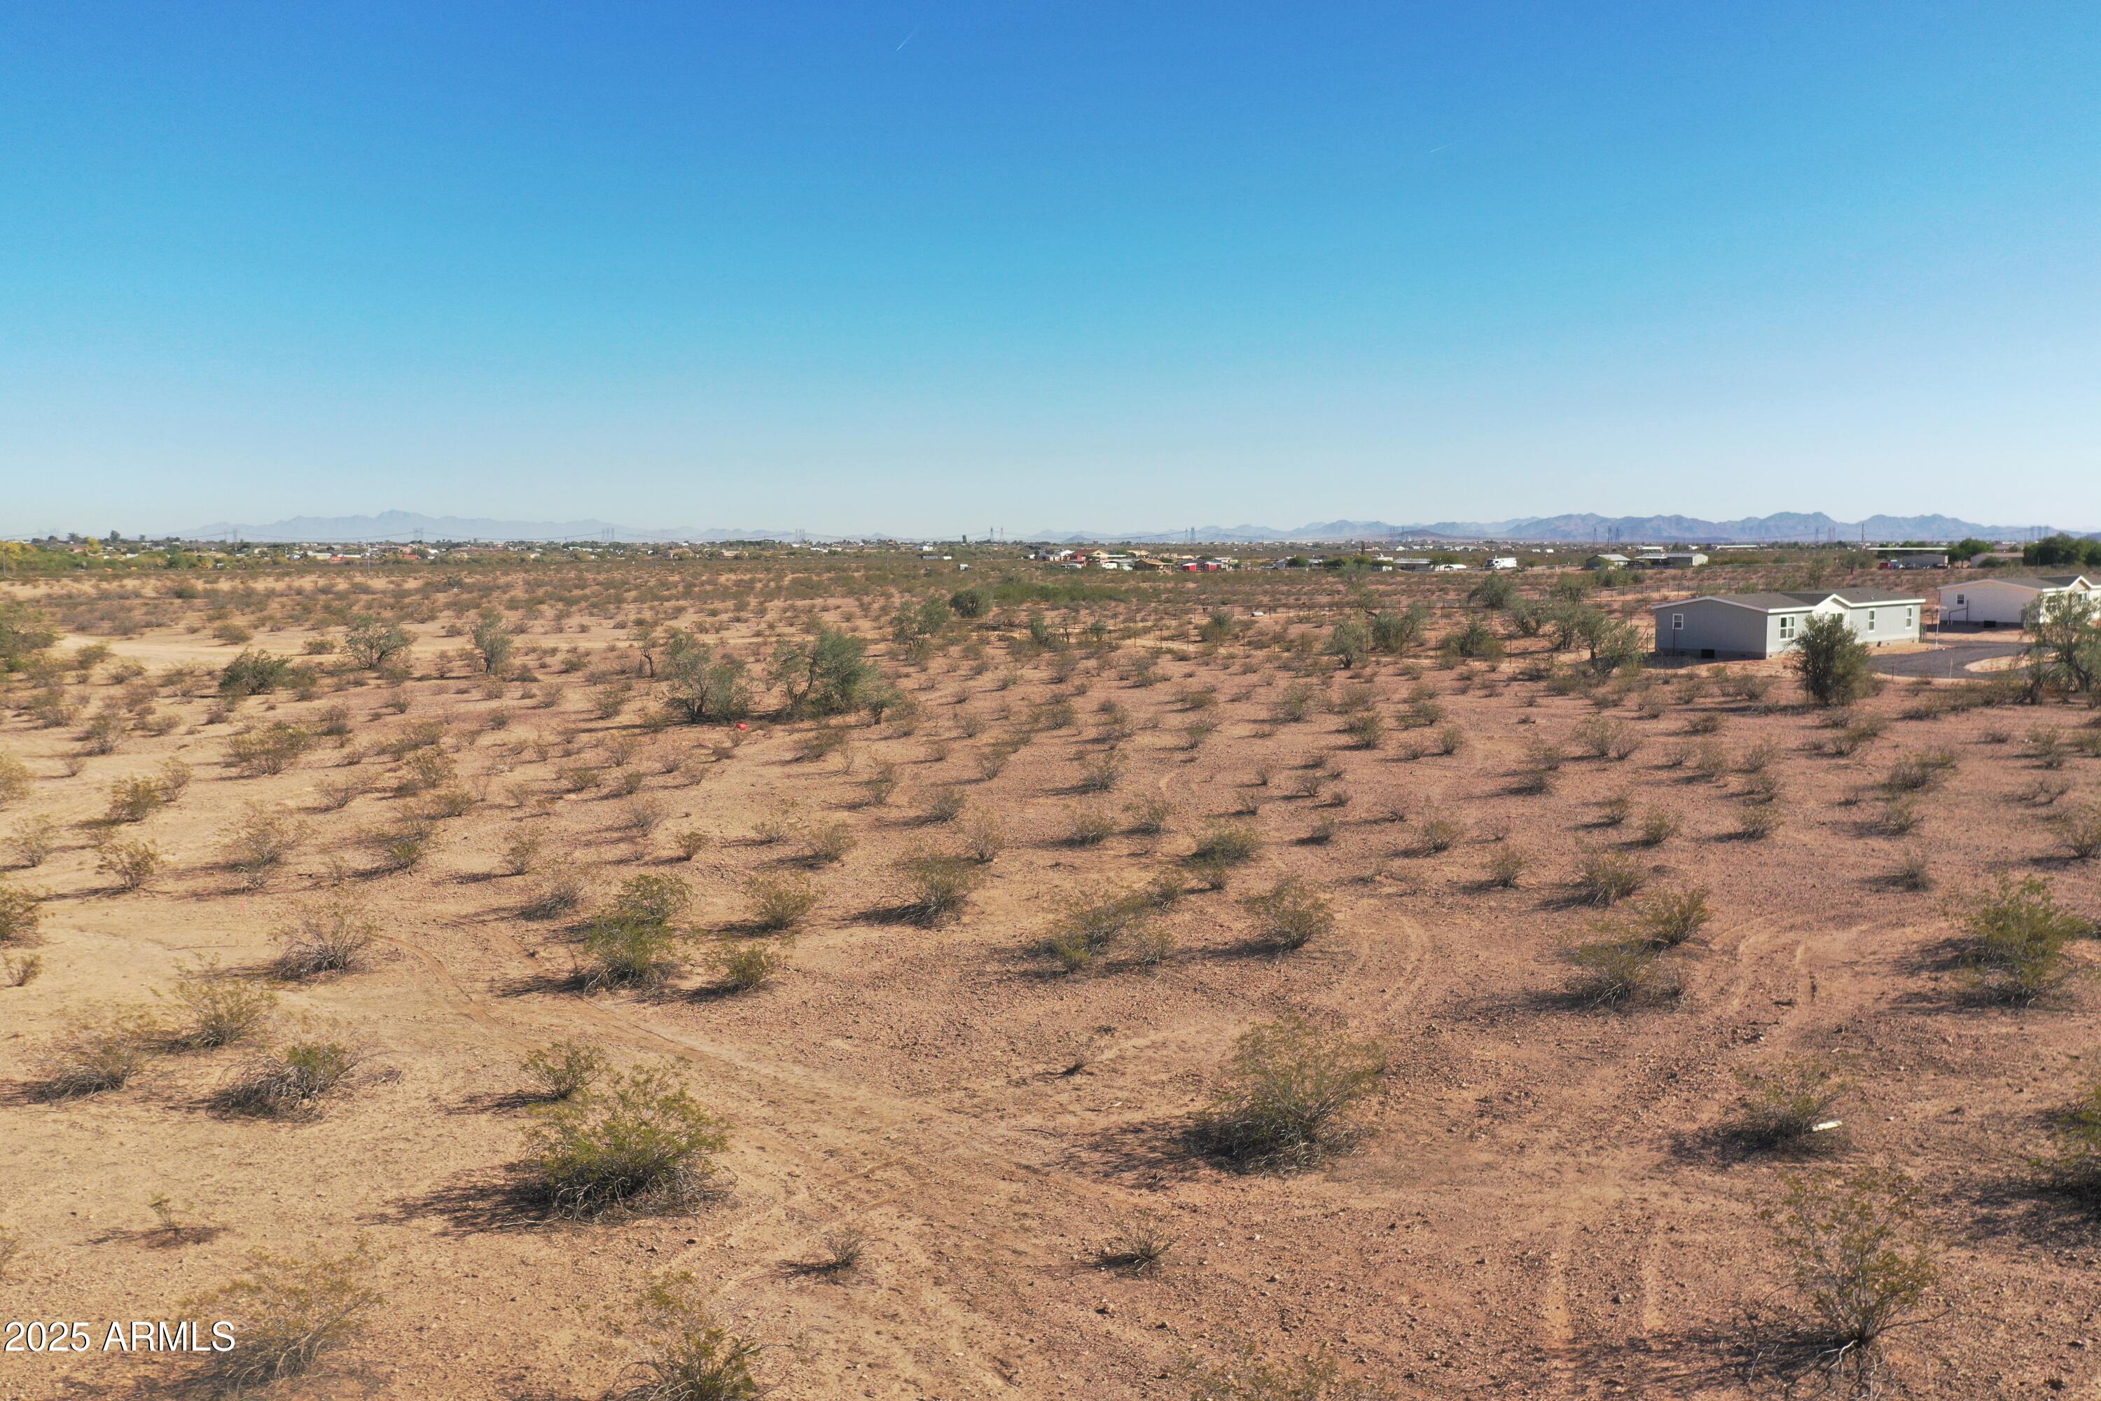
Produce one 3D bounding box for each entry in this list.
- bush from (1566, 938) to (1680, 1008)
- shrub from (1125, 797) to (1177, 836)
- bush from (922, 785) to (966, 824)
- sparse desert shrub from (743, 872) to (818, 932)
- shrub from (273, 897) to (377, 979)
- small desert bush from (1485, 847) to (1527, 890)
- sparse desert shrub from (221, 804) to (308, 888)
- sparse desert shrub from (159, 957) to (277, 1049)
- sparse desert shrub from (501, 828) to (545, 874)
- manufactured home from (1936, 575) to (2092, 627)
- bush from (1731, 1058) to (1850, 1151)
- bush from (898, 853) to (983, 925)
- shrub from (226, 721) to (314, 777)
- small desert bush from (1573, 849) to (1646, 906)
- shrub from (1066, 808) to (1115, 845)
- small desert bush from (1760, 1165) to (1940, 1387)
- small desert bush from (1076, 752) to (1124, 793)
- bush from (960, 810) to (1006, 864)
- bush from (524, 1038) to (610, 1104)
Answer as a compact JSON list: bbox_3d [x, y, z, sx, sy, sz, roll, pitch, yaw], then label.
[{"bbox_3d":[9.665,4.601,27.645,1.798,1.024,1.654,0,6,0],"label":"bush"},{"bbox_3d":[2.716,3.124,44.272,1.311,1.017,1.180,0,6,4],"label":"shrub"},{"bbox_3d":[-3.025,2.942,46.275,1.194,0.983,1.074,0,6,-4],"label":"bush"},{"bbox_3d":[-5.430,4.037,32.986,1.474,1.099,1.356,0,6,0],"label":"sparse desert shrub"},{"bbox_3d":[-13.105,4.301,29.486,1.839,1.289,1.471,0,6,0],"label":"shrub"},{"bbox_3d":[10.319,3.779,36.976,0.937,0.866,0.843,0,6,0],"label":"small desert bush"},{"bbox_3d":[-18.777,3.337,38.943,1.974,1.648,1.776,-3,6,-26],"label":"sparse desert shrub"},{"bbox_3d":[-12.743,4.576,24.935,1.578,1.253,1.499,-3,6,-27],"label":"sparse desert shrub"},{"bbox_3d":[-12.440,3.564,38.470,0.975,1.004,0.877,0,6,0],"label":"sparse desert shrub"},{"bbox_3d":[87.741,-8.925,144.692,24.139,4.053,8.401,-5,8,-41],"label":"manufactured home"},{"bbox_3d":[9.903,5.360,21.808,1.564,1.014,1.408,3,6,25],"label":"bush"},{"bbox_3d":[-2.260,3.770,33.267,1.702,1.241,1.617,0,6,-4],"label":"bush"},{"bbox_3d":[-26.041,1.580,54.572,2.711,1.758,2.495,0,6,0],"label":"shrub"},{"bbox_3d":[12.372,3.879,36.061,1.551,1.140,1.396,2,6,19],"label":"small desert bush"},{"bbox_3d":[1.107,3.161,41.527,1.145,0.850,1.088,0,6,2],"label":"shrub"},{"bbox_3d":[7.546,5.295,15.395,1.505,1.673,1.430,3,6,27],"label":"small desert bush"},{"bbox_3d":[1.549,2.230,51.337,1.451,1.150,1.306,0,6,0],"label":"small desert bush"},{"bbox_3d":[-1.633,3.237,39.111,1.079,1.167,1.025,0,6,-2],"label":"bush"},{"bbox_3d":[-6.673,5.067,22.444,1.146,0.760,1.088,-2,6,-17],"label":"bush"}]

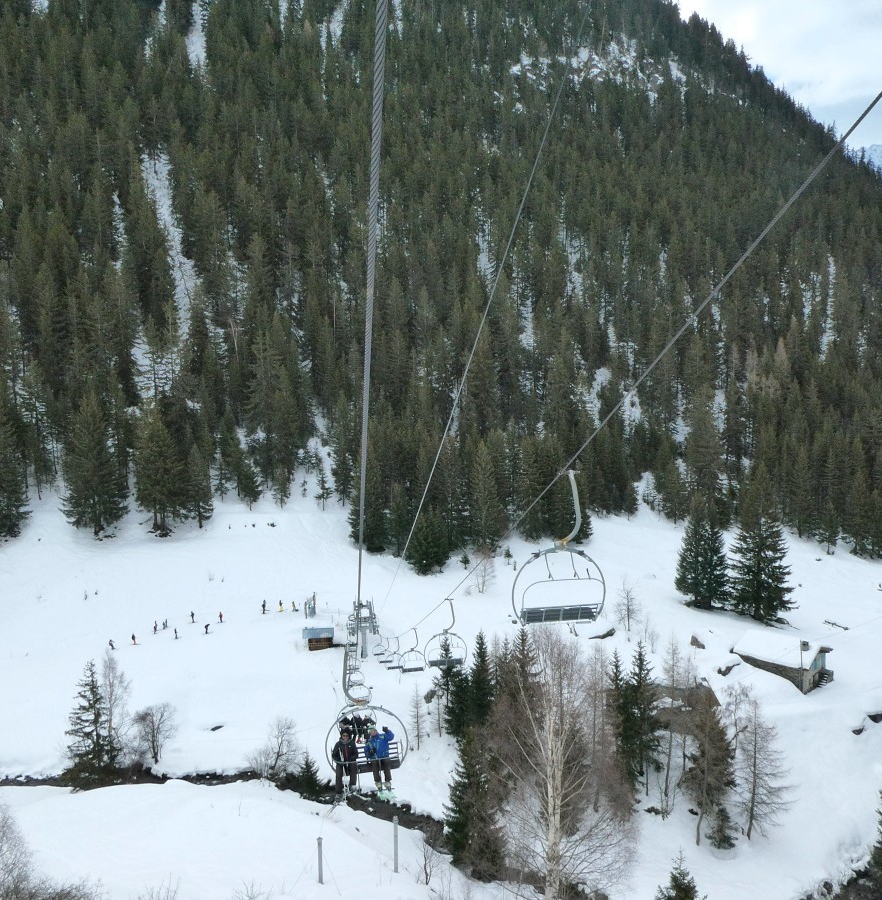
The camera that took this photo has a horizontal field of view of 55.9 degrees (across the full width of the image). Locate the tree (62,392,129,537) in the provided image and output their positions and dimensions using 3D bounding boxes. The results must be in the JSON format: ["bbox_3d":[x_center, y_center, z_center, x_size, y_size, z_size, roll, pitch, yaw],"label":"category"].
[{"bbox_3d":[-63.670,2.579,152.734,12.000,26.360,12.000,-6,11,-23],"label":"tree"}]

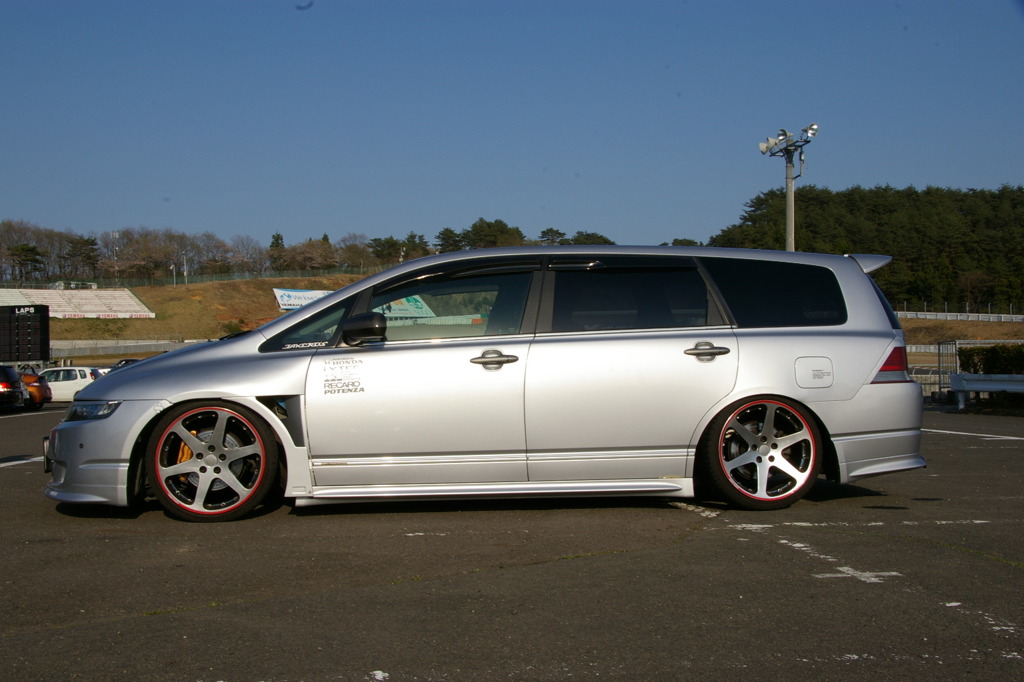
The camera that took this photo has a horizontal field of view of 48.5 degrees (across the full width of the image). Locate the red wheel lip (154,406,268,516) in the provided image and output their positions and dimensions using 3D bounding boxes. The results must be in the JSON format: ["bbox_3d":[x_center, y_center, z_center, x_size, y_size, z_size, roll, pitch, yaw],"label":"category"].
[{"bbox_3d":[-1.473,0.586,5.569,0.525,0.525,0.060,0,-1,-8],"label":"red wheel lip"}]

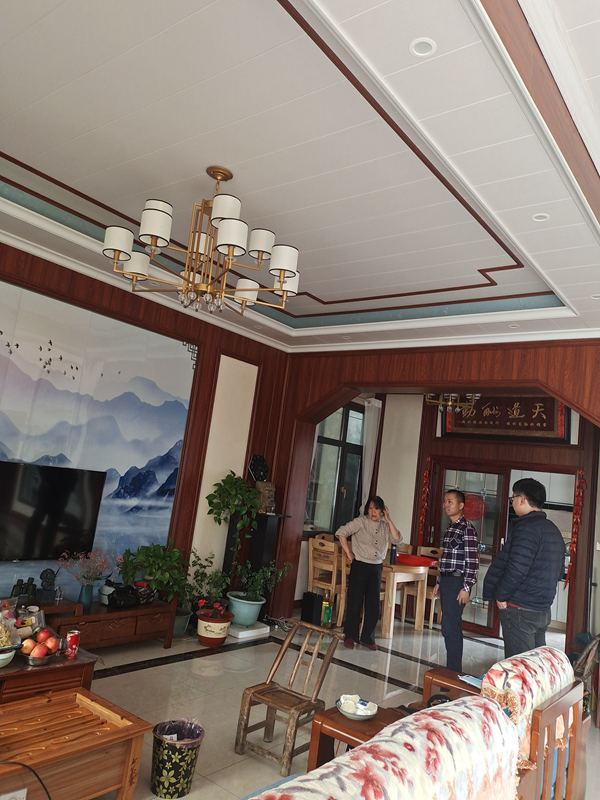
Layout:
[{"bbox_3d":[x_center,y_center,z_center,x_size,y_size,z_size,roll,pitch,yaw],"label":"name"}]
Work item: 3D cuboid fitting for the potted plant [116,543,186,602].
[{"bbox_3d":[-1.313,1.534,5.108,0.500,0.470,0.550,1,-10,39],"label":"potted plant"}]

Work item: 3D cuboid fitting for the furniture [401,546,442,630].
[{"bbox_3d":[1.605,2.355,7.333,0.420,0.920,0.450,1,-10,39],"label":"furniture"}]

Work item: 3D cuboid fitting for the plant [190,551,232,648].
[{"bbox_3d":[-0.803,1.819,5.328,0.380,0.820,0.380,1,-10,39],"label":"plant"}]

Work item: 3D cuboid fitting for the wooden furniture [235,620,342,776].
[{"bbox_3d":[-0.066,1.756,3.467,0.420,0.700,0.460,1,-10,39],"label":"wooden furniture"}]

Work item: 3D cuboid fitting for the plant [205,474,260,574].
[{"bbox_3d":[-0.702,1.283,6.100,0.500,1.000,0.460,8,-8,-5],"label":"plant"}]

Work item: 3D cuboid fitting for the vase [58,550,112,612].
[{"bbox_3d":[-1.659,1.410,4.489,0.380,0.460,0.380,1,-10,39],"label":"vase"}]

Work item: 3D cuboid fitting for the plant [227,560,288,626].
[{"bbox_3d":[-0.438,2.025,6.014,0.640,0.650,0.550,7,-8,-2],"label":"plant"}]

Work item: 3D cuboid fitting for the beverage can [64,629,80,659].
[{"bbox_3d":[-1.195,1.291,3.056,0.066,0.120,0.066,7,-8,1],"label":"beverage can"}]

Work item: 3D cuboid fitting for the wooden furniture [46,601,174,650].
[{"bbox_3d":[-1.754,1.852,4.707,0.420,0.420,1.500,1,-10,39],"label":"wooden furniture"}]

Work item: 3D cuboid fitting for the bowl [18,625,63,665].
[{"bbox_3d":[-1.261,1.200,2.831,0.190,0.165,0.190,7,-8,1],"label":"bowl"}]

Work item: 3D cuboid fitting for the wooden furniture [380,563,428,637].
[{"bbox_3d":[0.764,2.288,7.028,1.300,0.755,0.820,1,-10,39],"label":"wooden furniture"}]

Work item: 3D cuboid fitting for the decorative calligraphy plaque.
[{"bbox_3d":[2.530,0.183,7.203,1.480,0.520,0.060,1,-10,39],"label":"decorative calligraphy plaque"}]

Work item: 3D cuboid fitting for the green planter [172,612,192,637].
[{"bbox_3d":[-1.181,2.115,5.582,0.290,0.280,0.290,1,-10,39],"label":"green planter"}]

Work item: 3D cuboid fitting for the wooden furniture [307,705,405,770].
[{"bbox_3d":[0.361,1.703,2.463,0.550,0.570,0.400,1,-10,39],"label":"wooden furniture"}]

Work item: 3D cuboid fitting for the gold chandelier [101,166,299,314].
[{"bbox_3d":[-0.554,-0.969,3.486,1.130,0.860,1.130,1,-10,39],"label":"gold chandelier"}]

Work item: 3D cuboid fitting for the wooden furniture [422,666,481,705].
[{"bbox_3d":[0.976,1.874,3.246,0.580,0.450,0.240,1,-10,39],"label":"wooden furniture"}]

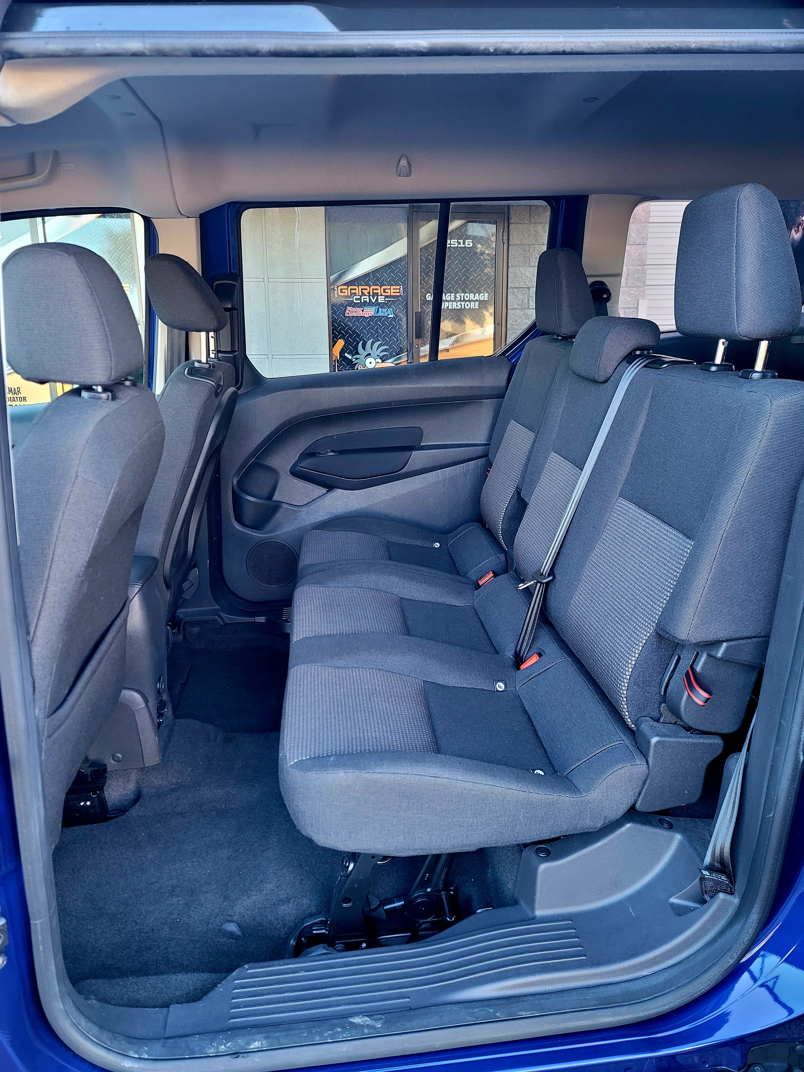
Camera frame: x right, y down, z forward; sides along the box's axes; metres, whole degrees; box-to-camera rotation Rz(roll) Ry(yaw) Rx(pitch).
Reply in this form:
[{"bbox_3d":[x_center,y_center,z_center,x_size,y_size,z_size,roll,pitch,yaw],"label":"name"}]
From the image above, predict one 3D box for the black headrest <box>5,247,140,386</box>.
[{"bbox_3d":[-0.491,-0.333,1.165,0.165,0.200,0.260,-5,18,-4],"label":"black headrest"}]

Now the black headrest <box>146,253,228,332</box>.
[{"bbox_3d":[-0.523,-0.592,1.892,0.165,0.180,0.260,-12,19,-2],"label":"black headrest"}]

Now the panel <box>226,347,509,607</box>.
[{"bbox_3d":[-0.117,-0.158,2.462,0.900,0.770,0.110,-2,18,-5],"label":"panel"}]

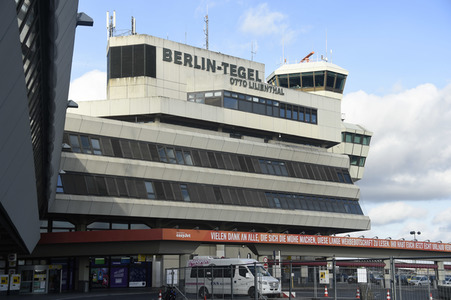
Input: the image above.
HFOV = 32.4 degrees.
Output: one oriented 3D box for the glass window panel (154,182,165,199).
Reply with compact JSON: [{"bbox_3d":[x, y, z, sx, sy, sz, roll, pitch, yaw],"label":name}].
[{"bbox_3d":[-6.376,3.912,74.973,1.017,1.744,0.100,8,-31,-41],"label":"glass window panel"}]

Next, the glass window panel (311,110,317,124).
[{"bbox_3d":[11.777,-4.381,102.918,1.041,1.803,0.100,8,-12,-42],"label":"glass window panel"}]

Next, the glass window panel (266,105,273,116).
[{"bbox_3d":[5.571,-4.881,97.254,0.949,1.247,0.100,8,-12,-42],"label":"glass window panel"}]

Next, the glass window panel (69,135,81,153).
[{"bbox_3d":[-15.017,-0.648,77.181,0.971,1.957,0.100,8,-35,-41],"label":"glass window panel"}]

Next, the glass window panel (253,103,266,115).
[{"bbox_3d":[4.232,-5.077,96.047,2.147,1.250,0.100,8,-12,-42],"label":"glass window panel"}]

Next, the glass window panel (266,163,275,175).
[{"bbox_3d":[5.091,2.093,87.799,1.017,1.744,0.100,8,-31,-41],"label":"glass window panel"}]

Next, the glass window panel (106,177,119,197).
[{"bbox_3d":[-10.821,3.505,74.050,0.989,1.975,0.100,8,-32,-43],"label":"glass window panel"}]

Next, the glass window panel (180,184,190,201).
[{"bbox_3d":[-4.261,4.527,82.674,1.000,2.100,0.100,8,-31,-43],"label":"glass window panel"}]

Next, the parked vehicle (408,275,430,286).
[{"bbox_3d":[26.815,18.047,107.000,1.780,1.500,4.250,-7,-11,34],"label":"parked vehicle"}]

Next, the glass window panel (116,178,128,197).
[{"bbox_3d":[-10.445,3.837,78.709,1.129,1.926,0.100,8,-35,-42],"label":"glass window panel"}]

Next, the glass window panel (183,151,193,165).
[{"bbox_3d":[-3.915,0.773,79.956,1.017,1.674,0.100,8,-31,-41],"label":"glass window panel"}]

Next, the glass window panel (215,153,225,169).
[{"bbox_3d":[-0.565,1.179,84.961,0.989,1.906,0.100,8,-32,-43],"label":"glass window panel"}]

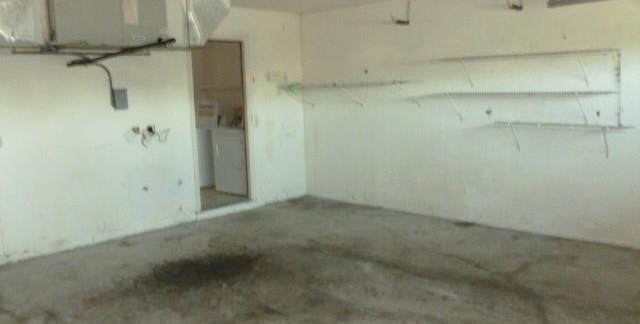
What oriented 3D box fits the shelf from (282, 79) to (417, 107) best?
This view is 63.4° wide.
[{"bbox_3d":[0.327,-0.835,6.479,1.961,0.292,0.382,6,11,44],"label":"shelf"}]

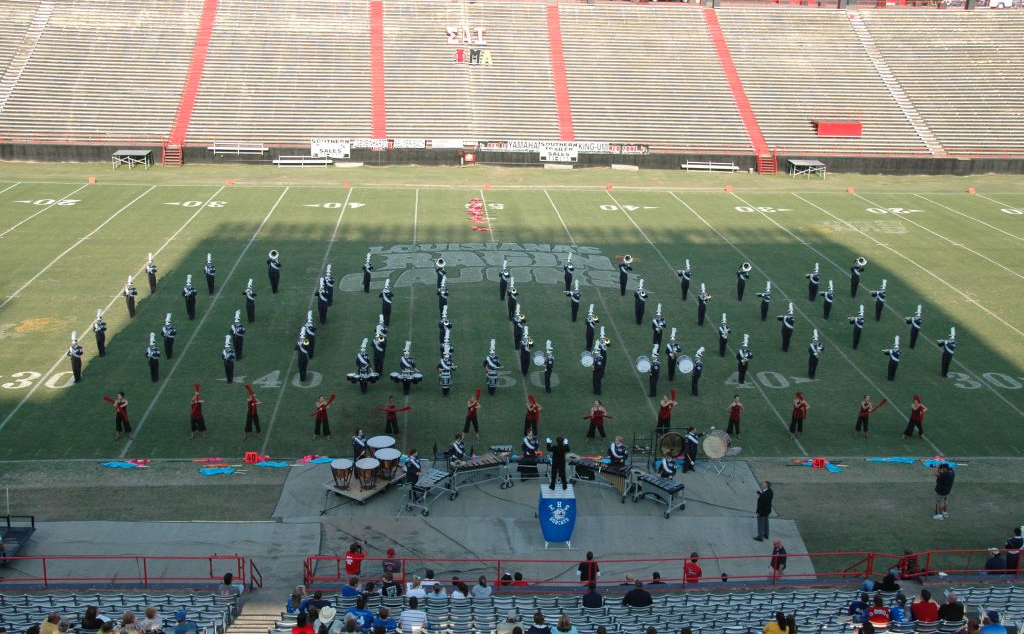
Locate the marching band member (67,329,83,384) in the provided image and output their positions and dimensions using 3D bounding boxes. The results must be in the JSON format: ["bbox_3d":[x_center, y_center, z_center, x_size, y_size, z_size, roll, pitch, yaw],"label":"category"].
[{"bbox_3d":[-16.332,1.516,42.571,0.600,2.040,0.580,-1,17,-9],"label":"marching band member"}]

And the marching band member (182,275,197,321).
[{"bbox_3d":[-14.124,-0.790,49.870,0.620,2.020,0.520,-1,17,-9],"label":"marching band member"}]

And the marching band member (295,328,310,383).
[{"bbox_3d":[-7.946,1.467,43.205,0.600,2.140,0.680,-2,18,-12],"label":"marching band member"}]

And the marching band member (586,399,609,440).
[{"bbox_3d":[2.956,3.527,39.054,0.850,1.514,0.500,0,17,-4],"label":"marching band member"}]

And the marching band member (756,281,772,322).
[{"bbox_3d":[11.796,-0.745,53.188,0.650,1.901,0.420,3,17,6],"label":"marching band member"}]

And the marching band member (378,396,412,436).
[{"bbox_3d":[-4.082,3.408,39.100,1.100,1.520,0.450,0,17,-4],"label":"marching band member"}]

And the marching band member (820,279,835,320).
[{"bbox_3d":[14.512,-0.764,52.174,0.600,1.870,0.520,4,17,7],"label":"marching band member"}]

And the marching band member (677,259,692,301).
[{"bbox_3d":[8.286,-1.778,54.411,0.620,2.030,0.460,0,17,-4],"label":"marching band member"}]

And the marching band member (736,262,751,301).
[{"bbox_3d":[11.143,-1.727,55.026,0.600,1.880,0.700,0,17,-4],"label":"marching band member"}]

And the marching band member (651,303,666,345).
[{"bbox_3d":[6.168,0.467,47.517,0.600,2.147,0.500,-1,17,-9],"label":"marching band member"}]

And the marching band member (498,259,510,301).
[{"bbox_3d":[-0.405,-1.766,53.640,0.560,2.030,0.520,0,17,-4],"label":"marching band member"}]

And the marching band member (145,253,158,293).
[{"bbox_3d":[-17.454,-2.116,55.092,0.550,1.978,0.500,-3,17,-15],"label":"marching band member"}]

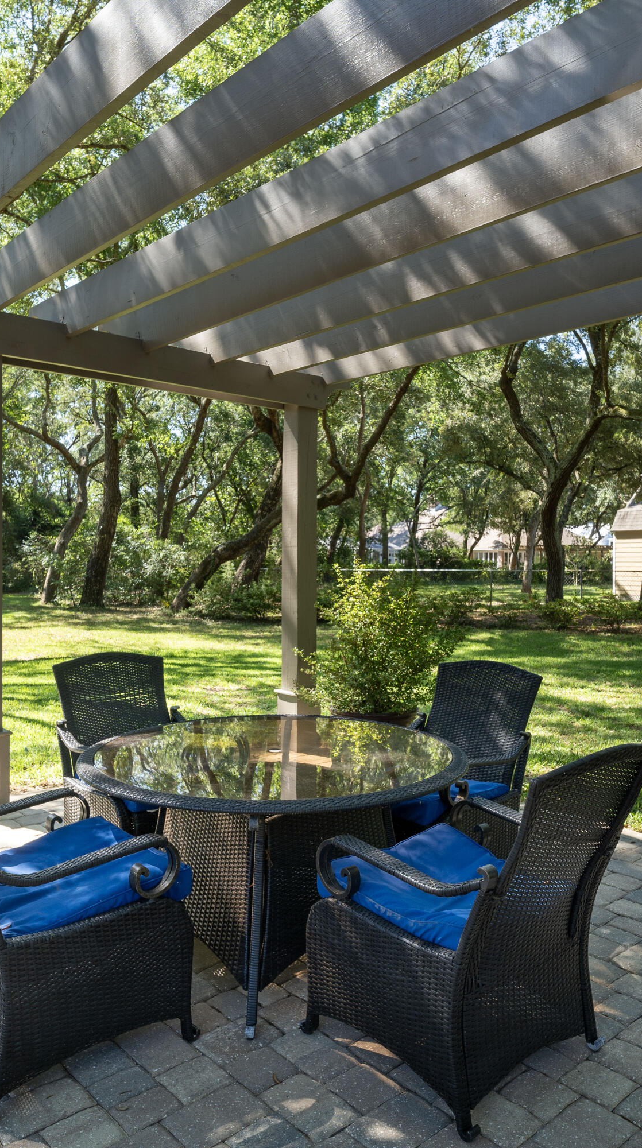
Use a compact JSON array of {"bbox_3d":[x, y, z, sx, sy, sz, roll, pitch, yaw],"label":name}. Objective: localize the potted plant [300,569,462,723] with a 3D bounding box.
[{"bbox_3d":[0.395,0.645,5.100,1.020,1.330,0.980,0,0,0],"label":"potted plant"}]

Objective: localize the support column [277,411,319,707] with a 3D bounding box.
[{"bbox_3d":[-0.160,0.045,5.690,0.250,2.530,0.250,0,0,-43],"label":"support column"}]

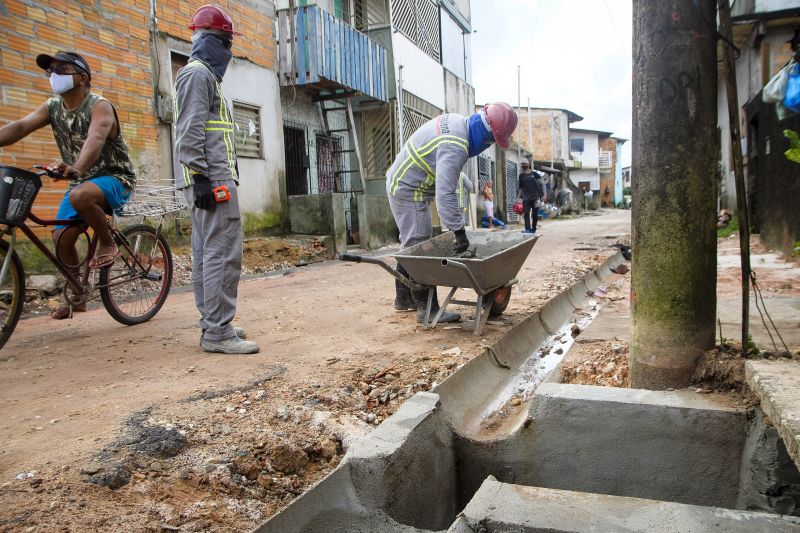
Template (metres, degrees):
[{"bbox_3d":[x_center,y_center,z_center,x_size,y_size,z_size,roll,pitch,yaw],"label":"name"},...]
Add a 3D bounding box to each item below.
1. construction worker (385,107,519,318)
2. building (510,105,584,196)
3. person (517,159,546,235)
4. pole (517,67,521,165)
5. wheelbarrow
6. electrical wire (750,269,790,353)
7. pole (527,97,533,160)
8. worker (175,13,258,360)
[{"bbox_3d":[0.343,-0.353,10.900,0.850,1.430,0.600,-1,2,-15],"label":"construction worker"},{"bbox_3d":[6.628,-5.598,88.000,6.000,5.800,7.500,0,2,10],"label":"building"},{"bbox_3d":[3.086,-1.618,38.800,0.620,1.710,0.450,0,2,6],"label":"person"},{"bbox_3d":[3.999,-4.117,56.000,0.100,5.400,0.100,-1,2,0],"label":"pole"},{"bbox_3d":[0.256,0.102,10.050,0.650,0.570,1.450,1,3,33],"label":"wheelbarrow"},{"bbox_3d":[1.744,0.211,7.800,0.190,0.400,0.100,0,2,17],"label":"electrical wire"},{"bbox_3d":[5.524,-4.516,70.000,0.100,5.100,0.100,-1,2,0],"label":"pole"},{"bbox_3d":[-0.953,-0.454,8.650,0.450,1.800,0.520,-1,2,-5],"label":"worker"}]

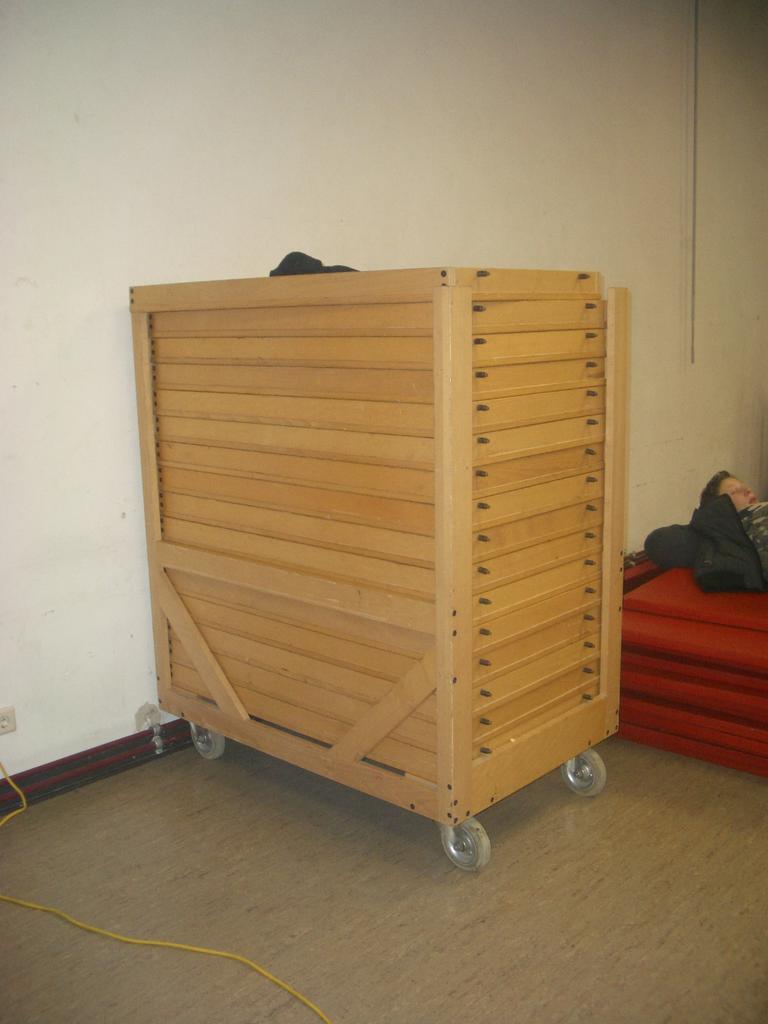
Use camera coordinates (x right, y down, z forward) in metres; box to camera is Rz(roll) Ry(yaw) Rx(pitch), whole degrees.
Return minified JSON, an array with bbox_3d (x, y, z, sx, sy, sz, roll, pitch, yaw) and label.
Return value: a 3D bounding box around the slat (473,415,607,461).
[{"bbox_3d":[0.392,-0.191,2.729,0.023,0.080,0.685,9,15,42],"label":"slat"}]

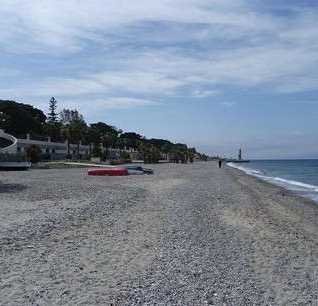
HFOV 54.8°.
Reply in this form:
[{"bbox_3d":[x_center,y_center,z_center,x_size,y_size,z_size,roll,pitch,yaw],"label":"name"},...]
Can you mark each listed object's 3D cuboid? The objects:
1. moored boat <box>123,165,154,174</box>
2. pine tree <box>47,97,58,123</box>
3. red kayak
[{"bbox_3d":[-2.315,1.986,36.000,3.400,0.950,1.500,-1,-2,13],"label":"moored boat"},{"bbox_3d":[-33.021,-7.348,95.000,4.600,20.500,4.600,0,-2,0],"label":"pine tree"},{"bbox_3d":[-5.549,2.151,33.800,4.400,0.750,1.500,-1,-2,9],"label":"red kayak"}]

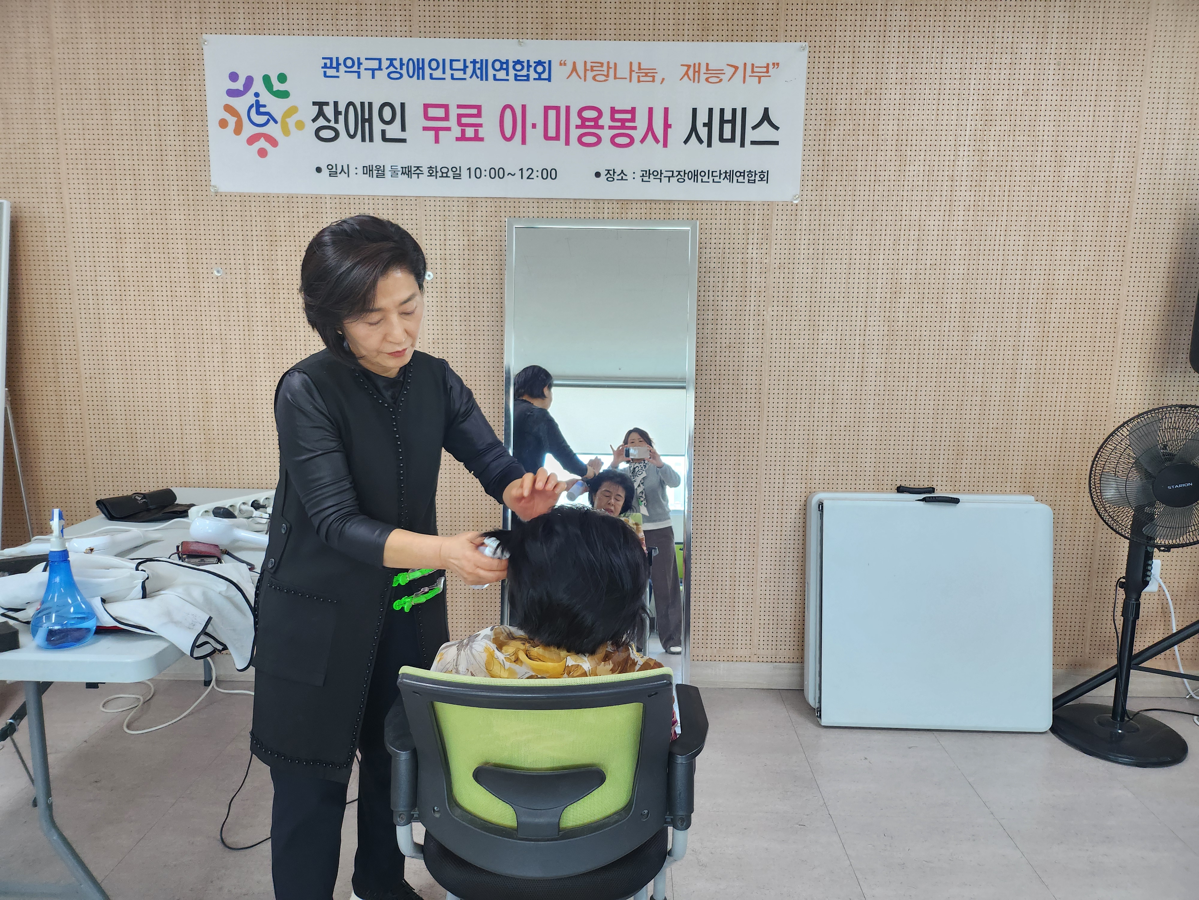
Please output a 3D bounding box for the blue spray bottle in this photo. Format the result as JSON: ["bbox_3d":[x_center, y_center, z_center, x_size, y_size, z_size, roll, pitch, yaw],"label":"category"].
[{"bbox_3d":[-1.026,0.239,1.580,0.107,0.262,0.110,-4,10,-24],"label":"blue spray bottle"}]

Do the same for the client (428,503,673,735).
[{"bbox_3d":[-0.075,0.585,1.680,0.470,1.050,0.660,1,9,2],"label":"client"}]

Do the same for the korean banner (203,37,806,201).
[{"bbox_3d":[-0.316,-1.097,2.760,1.990,0.497,0.010,1,9,1],"label":"korean banner"}]

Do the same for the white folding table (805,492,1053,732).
[{"bbox_3d":[1.133,0.550,2.874,0.790,0.770,0.145,1,0,1],"label":"white folding table"}]

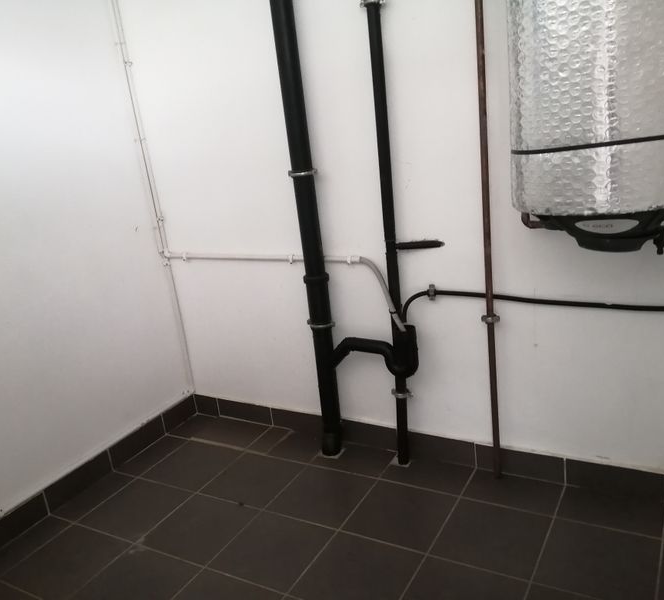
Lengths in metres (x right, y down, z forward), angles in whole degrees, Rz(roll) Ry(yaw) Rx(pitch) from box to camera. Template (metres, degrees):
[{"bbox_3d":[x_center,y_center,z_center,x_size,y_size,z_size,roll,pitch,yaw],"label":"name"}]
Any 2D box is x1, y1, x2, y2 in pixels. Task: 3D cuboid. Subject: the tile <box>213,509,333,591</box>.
[{"bbox_3d":[-0.182,0.792,1.897,0.300,0.012,0.300,3,19,30],"label":"tile"}]

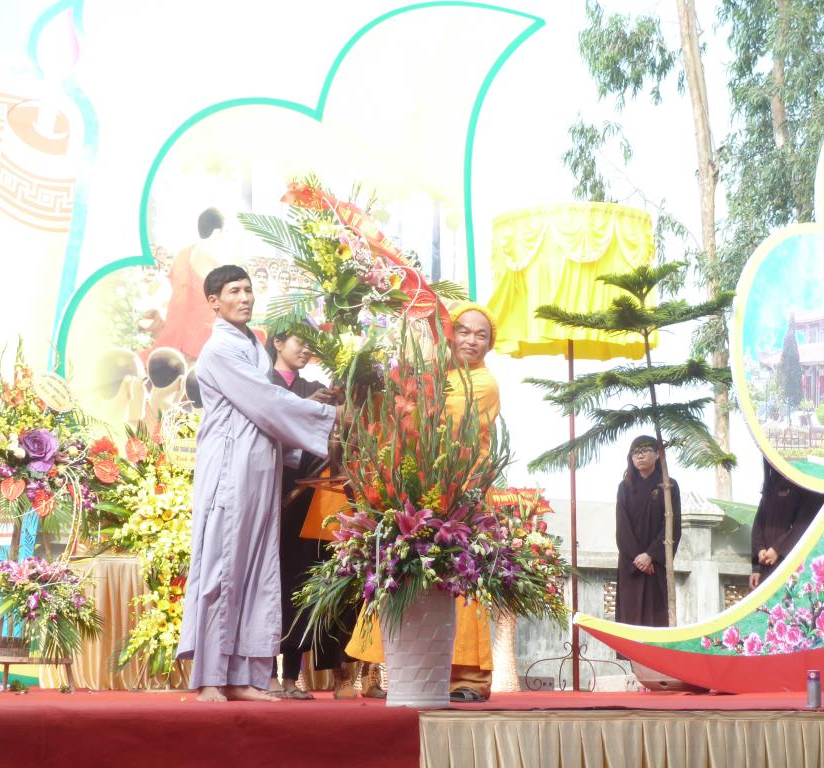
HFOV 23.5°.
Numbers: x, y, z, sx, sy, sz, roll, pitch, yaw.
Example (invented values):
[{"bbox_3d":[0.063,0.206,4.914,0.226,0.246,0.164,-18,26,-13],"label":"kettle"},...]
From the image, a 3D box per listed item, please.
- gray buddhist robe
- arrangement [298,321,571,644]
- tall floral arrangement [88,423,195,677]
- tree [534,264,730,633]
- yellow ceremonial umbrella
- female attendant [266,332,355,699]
[{"bbox_3d":[-0.603,0.448,7.580,0.550,1.416,0.500,-4,-9,28],"label":"gray buddhist robe"},{"bbox_3d":[0.078,0.335,6.867,0.944,1.125,0.750,0,-8,0],"label":"arrangement"},{"bbox_3d":[-1.192,0.761,9.383,0.694,1.233,0.500,0,-8,0],"label":"tall floral arrangement"},{"bbox_3d":[1.044,0.393,9.332,0.986,1.965,0.950,0,-8,0],"label":"tree"},{"bbox_3d":[0.772,0.282,9.549,0.822,2.363,0.822,0,-8,0],"label":"yellow ceremonial umbrella"},{"bbox_3d":[-0.422,0.514,7.852,0.450,1.454,0.450,-5,-9,31],"label":"female attendant"}]

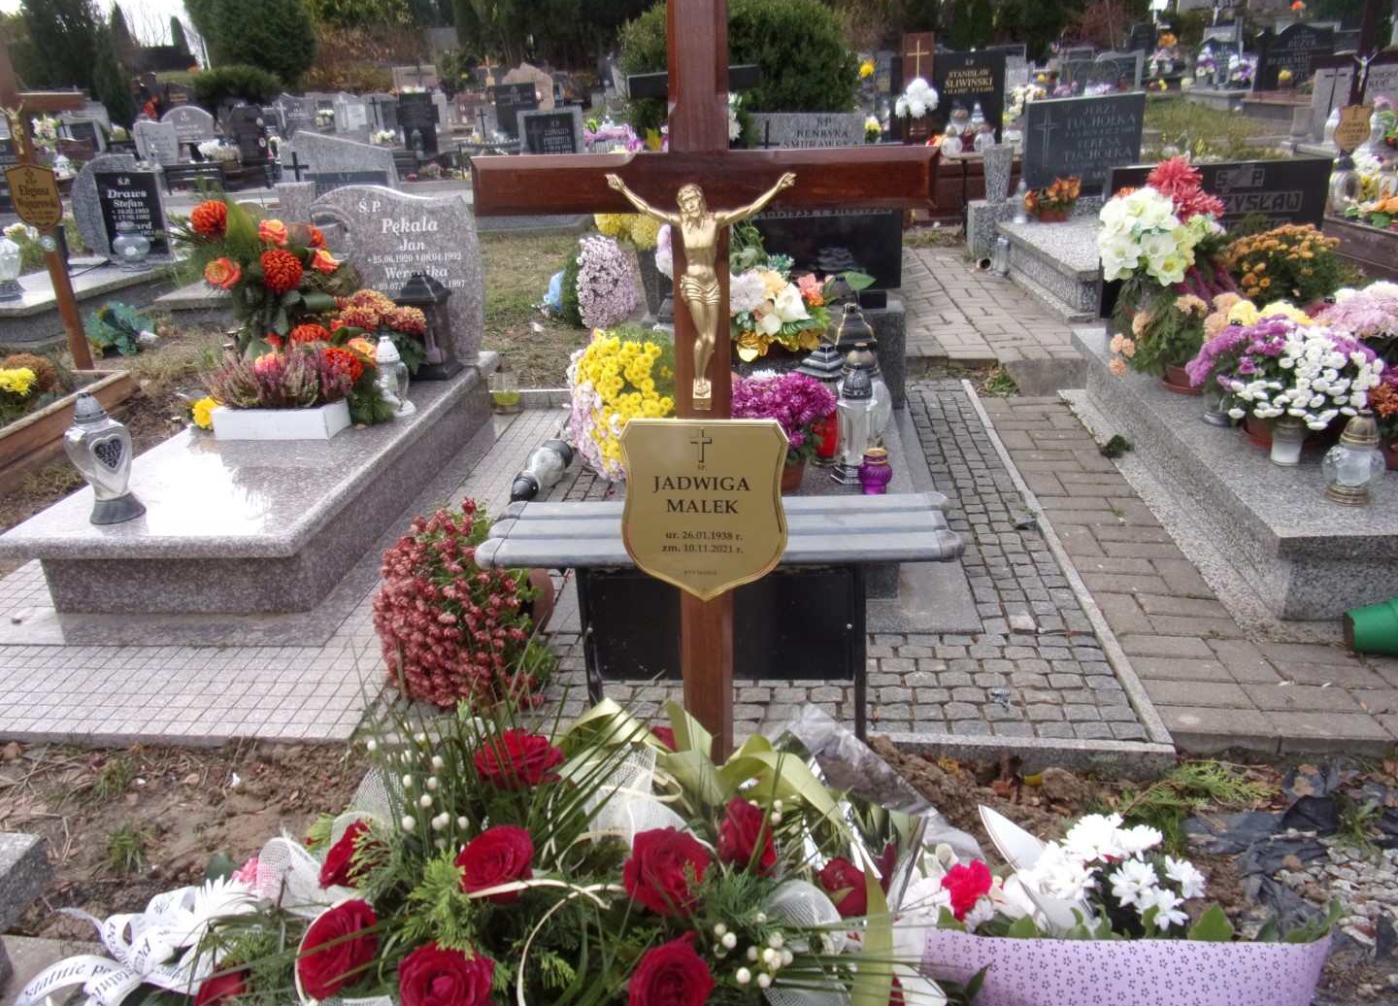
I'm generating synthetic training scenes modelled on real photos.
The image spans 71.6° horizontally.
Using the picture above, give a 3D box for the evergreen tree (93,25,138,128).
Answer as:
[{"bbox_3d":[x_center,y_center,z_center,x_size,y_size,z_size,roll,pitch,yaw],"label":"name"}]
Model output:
[{"bbox_3d":[-10.286,-7.437,17.079,0.700,1.850,0.700,0,23,5],"label":"evergreen tree"}]

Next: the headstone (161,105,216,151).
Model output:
[{"bbox_3d":[-7.888,-5.759,14.975,0.760,0.740,0.180,0,23,5],"label":"headstone"}]

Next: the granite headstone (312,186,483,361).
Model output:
[{"bbox_3d":[-1.252,-0.966,4.100,0.680,0.710,0.090,-1,21,6],"label":"granite headstone"}]

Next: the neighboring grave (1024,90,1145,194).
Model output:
[{"bbox_3d":[2.363,-2.216,5.950,0.660,0.540,0.090,1,20,8],"label":"neighboring grave"}]

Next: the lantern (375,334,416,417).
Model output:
[{"bbox_3d":[-1.048,-0.441,3.346,0.115,0.280,0.115,0,23,5],"label":"lantern"}]

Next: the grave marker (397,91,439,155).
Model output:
[{"bbox_3d":[-3.873,-5.222,13.350,0.540,0.810,0.150,0,23,5],"label":"grave marker"}]

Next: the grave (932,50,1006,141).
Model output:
[{"bbox_3d":[2.333,-3.530,8.400,0.620,0.740,0.090,-1,21,6],"label":"grave"}]

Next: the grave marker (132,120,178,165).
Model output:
[{"bbox_3d":[-8.128,-5.383,14.500,0.620,0.640,0.100,-1,21,6],"label":"grave marker"}]

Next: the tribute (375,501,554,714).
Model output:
[{"bbox_3d":[-0.517,0.220,2.130,0.390,0.420,0.420,-11,24,-37],"label":"tribute"}]

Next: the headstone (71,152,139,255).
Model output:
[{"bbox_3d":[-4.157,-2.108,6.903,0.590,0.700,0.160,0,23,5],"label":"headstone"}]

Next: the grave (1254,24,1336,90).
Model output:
[{"bbox_3d":[6.946,-5.201,11.300,0.800,0.660,0.110,0,20,6],"label":"grave"}]

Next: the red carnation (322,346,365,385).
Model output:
[{"bbox_3d":[-1.278,-0.494,3.480,0.140,0.125,0.120,0,20,6],"label":"red carnation"}]

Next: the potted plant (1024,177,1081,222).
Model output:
[{"bbox_3d":[2.096,-1.800,5.750,0.330,0.260,0.240,0,23,5],"label":"potted plant"}]

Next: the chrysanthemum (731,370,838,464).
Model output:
[{"bbox_3d":[0.210,-0.216,2.680,0.340,0.270,0.330,-1,21,6],"label":"chrysanthemum"}]

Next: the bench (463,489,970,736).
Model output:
[{"bbox_3d":[0.057,0.258,2.098,0.945,0.460,0.300,-1,21,3],"label":"bench"}]

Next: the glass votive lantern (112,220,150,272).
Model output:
[{"bbox_3d":[-3.571,-1.612,6.100,0.200,0.300,0.200,-1,21,6],"label":"glass votive lantern"}]

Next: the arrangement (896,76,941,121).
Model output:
[{"bbox_3d":[1.825,-3.386,8.100,0.360,0.330,0.300,0,20,6],"label":"arrangement"}]

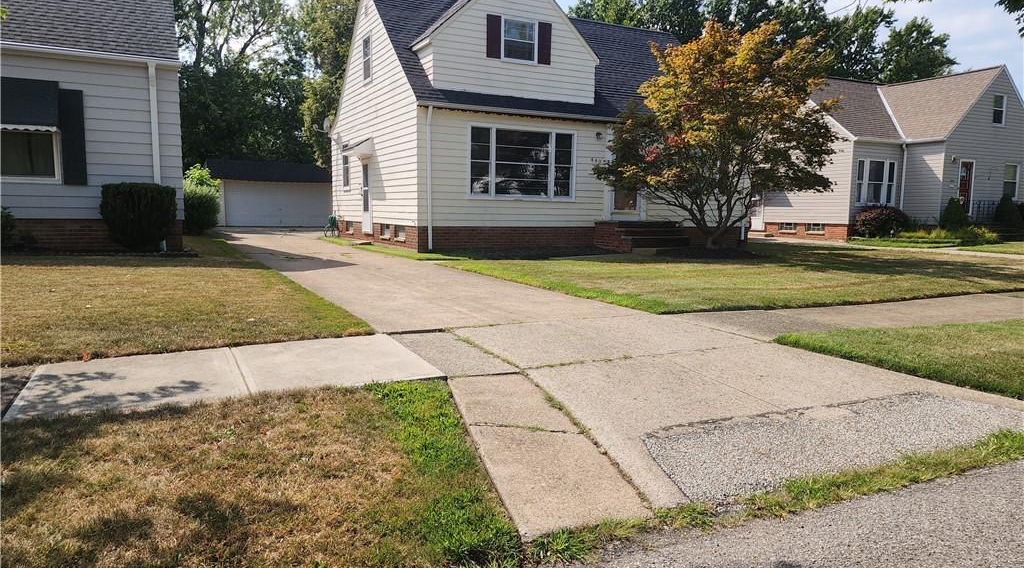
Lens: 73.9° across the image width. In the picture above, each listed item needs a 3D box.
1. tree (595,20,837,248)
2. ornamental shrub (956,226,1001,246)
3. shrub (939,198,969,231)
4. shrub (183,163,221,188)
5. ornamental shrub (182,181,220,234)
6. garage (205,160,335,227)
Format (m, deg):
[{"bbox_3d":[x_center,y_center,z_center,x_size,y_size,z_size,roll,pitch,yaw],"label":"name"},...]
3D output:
[{"bbox_3d":[5.055,-3.664,16.900,5.900,5.750,5.700,-2,7,-27],"label":"tree"},{"bbox_3d":[14.261,-1.467,20.800,1.300,0.620,1.100,-2,7,-27],"label":"ornamental shrub"},{"bbox_3d":[14.275,-2.134,22.000,1.020,1.360,1.020,-2,7,-27],"label":"shrub"},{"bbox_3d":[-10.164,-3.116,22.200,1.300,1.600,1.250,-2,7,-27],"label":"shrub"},{"bbox_3d":[-9.876,-2.375,21.400,1.420,1.650,1.400,-2,7,-27],"label":"ornamental shrub"},{"bbox_3d":[-12.720,-4.763,35.861,6.200,3.277,6.650,-2,7,-27],"label":"garage"}]

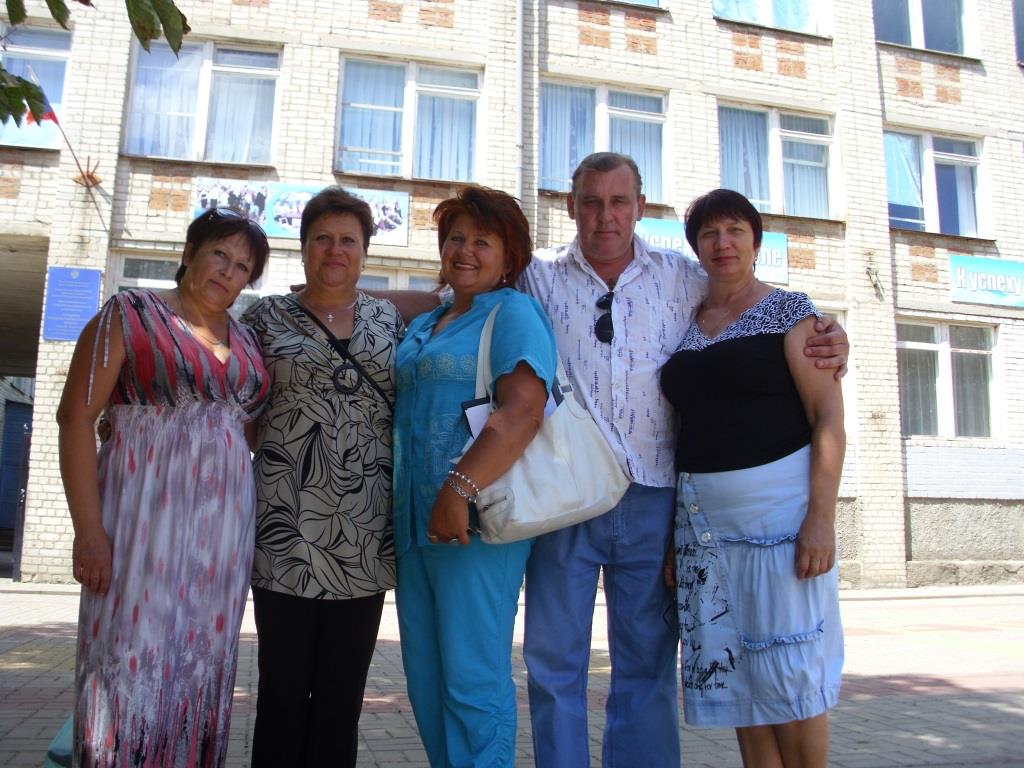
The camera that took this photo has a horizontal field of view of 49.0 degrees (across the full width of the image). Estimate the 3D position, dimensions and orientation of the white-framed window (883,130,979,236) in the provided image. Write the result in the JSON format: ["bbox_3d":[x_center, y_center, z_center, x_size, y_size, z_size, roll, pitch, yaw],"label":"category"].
[{"bbox_3d":[6.850,-3.282,18.399,1.930,1.740,0.150,3,-10,-14],"label":"white-framed window"}]

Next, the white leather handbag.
[{"bbox_3d":[0.079,0.087,2.420,0.330,0.490,0.140,0,-10,-22],"label":"white leather handbag"}]

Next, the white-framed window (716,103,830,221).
[{"bbox_3d":[4.116,-3.476,17.559,1.930,1.740,0.150,3,-10,-14],"label":"white-framed window"}]

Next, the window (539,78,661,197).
[{"bbox_3d":[1.339,-3.643,16.815,2.030,1.760,0.150,3,-10,-14],"label":"window"}]

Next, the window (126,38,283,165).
[{"bbox_3d":[-4.238,-3.855,15.392,2.030,1.760,0.150,3,-10,-14],"label":"window"}]

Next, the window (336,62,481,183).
[{"bbox_3d":[-1.467,-3.770,16.083,2.030,1.760,0.150,3,-10,-14],"label":"window"}]

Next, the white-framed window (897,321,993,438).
[{"bbox_3d":[6.852,-0.071,17.810,1.930,1.740,0.150,3,-10,-14],"label":"white-framed window"}]

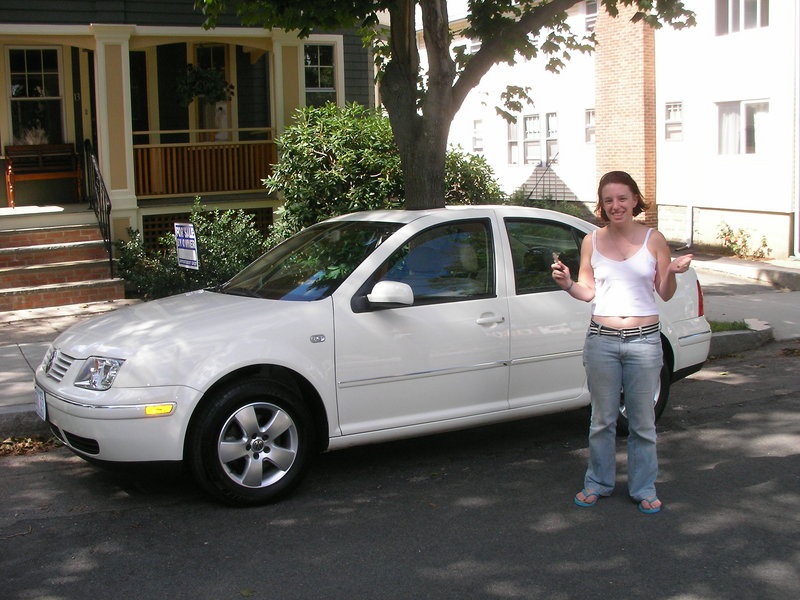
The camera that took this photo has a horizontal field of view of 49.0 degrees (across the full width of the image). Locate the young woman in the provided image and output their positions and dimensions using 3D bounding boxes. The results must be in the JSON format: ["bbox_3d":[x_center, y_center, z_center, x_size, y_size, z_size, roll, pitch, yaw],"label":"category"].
[{"bbox_3d":[1.077,0.197,4.270,0.680,1.620,0.450,0,6,12],"label":"young woman"}]

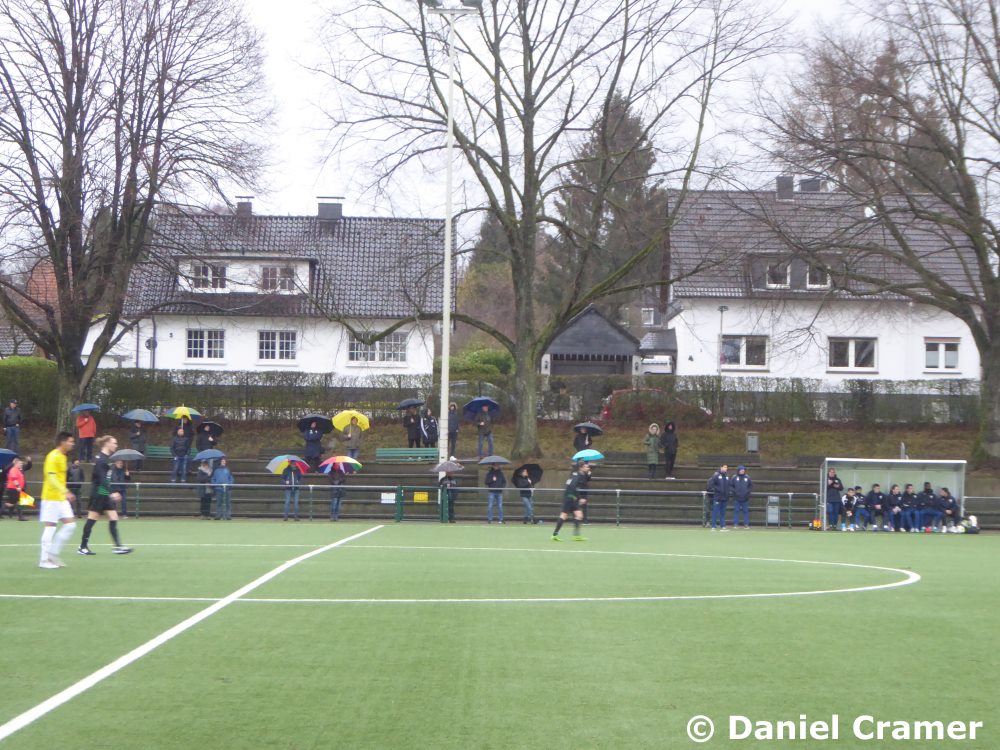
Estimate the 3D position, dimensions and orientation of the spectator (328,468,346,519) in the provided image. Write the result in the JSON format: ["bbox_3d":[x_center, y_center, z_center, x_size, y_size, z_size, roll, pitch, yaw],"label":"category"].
[{"bbox_3d":[-4.762,3.438,71.000,0.500,1.697,0.400,1,-2,-5],"label":"spectator"}]

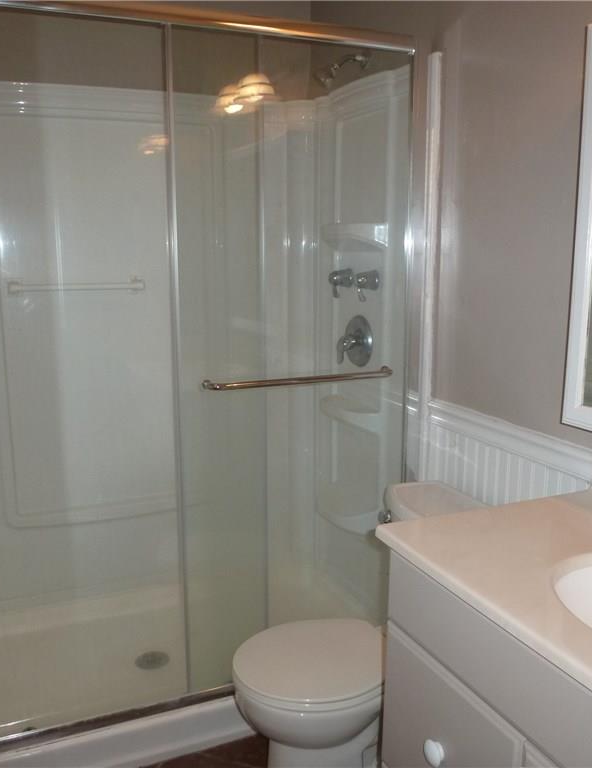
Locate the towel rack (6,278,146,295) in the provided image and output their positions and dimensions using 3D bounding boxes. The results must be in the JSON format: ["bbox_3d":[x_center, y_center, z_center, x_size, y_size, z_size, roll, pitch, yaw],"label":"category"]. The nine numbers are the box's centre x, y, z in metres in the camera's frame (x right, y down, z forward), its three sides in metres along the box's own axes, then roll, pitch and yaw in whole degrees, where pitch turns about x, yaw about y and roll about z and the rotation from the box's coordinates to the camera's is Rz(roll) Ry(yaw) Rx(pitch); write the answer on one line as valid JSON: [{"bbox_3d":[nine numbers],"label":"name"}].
[{"bbox_3d":[-0.749,-0.337,2.456,0.457,0.047,0.068,-5,11,-23],"label":"towel rack"}]

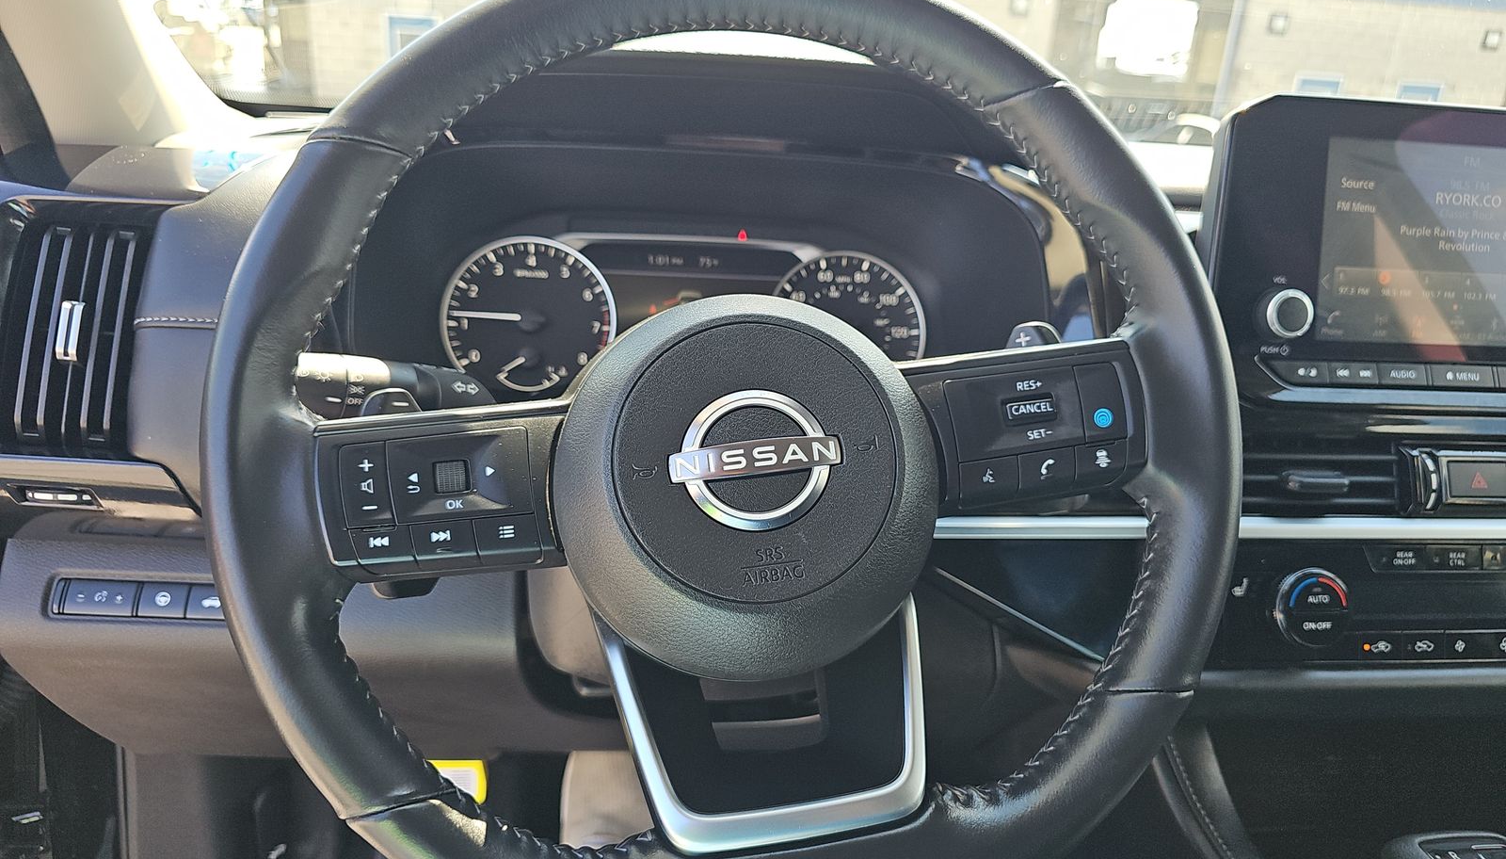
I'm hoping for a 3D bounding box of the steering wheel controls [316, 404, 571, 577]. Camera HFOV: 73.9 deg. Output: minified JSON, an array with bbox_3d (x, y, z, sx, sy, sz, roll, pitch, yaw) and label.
[{"bbox_3d":[-0.111,0.026,0.371,0.087,0.060,0.026,-5,-9,-7],"label":"steering wheel controls"}]

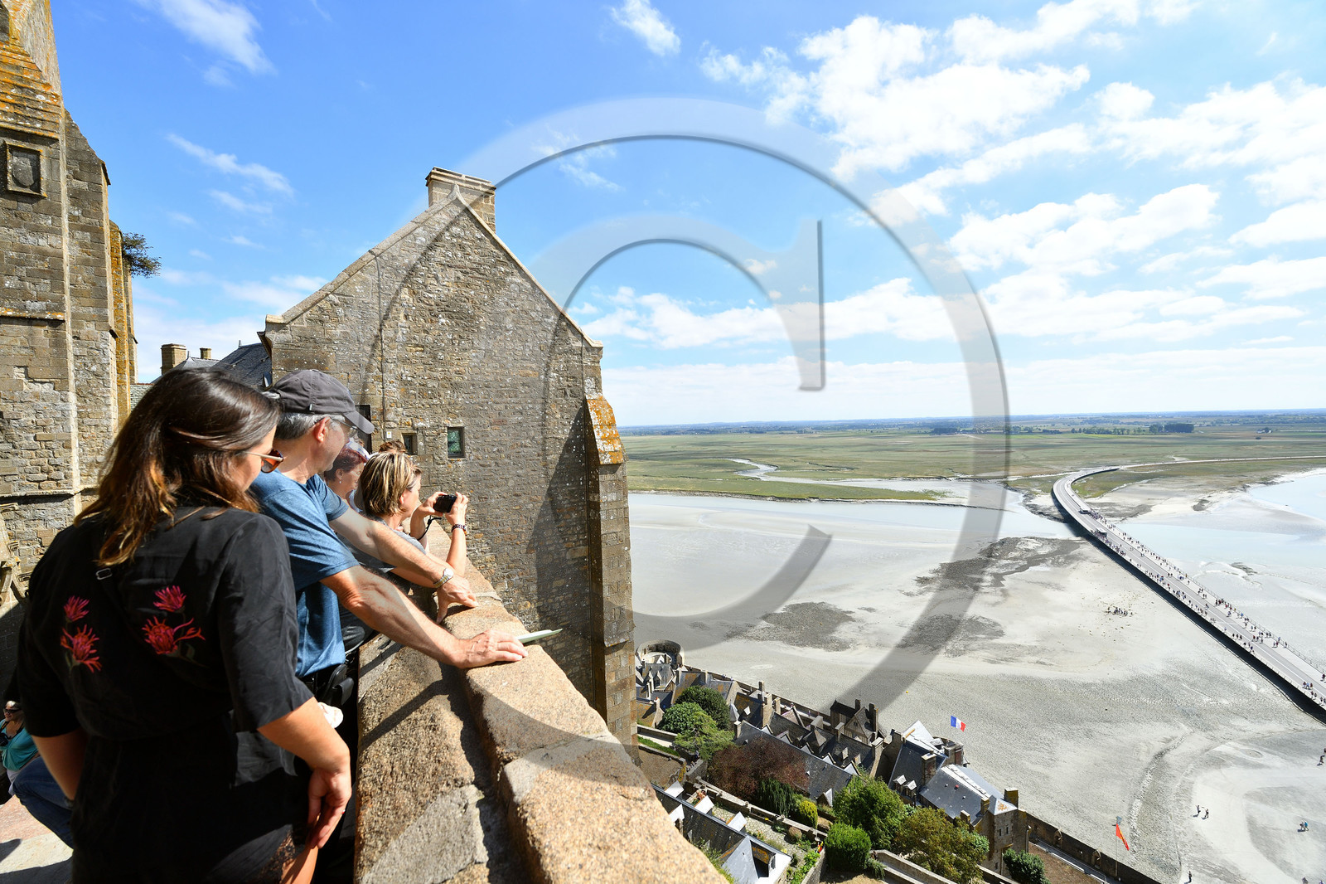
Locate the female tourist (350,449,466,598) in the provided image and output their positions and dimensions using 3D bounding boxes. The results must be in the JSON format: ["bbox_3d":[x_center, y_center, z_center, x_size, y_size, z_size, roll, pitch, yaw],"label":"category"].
[{"bbox_3d":[-1.110,0.790,1.840,0.680,1.500,0.500,-3,2,-42],"label":"female tourist"}]

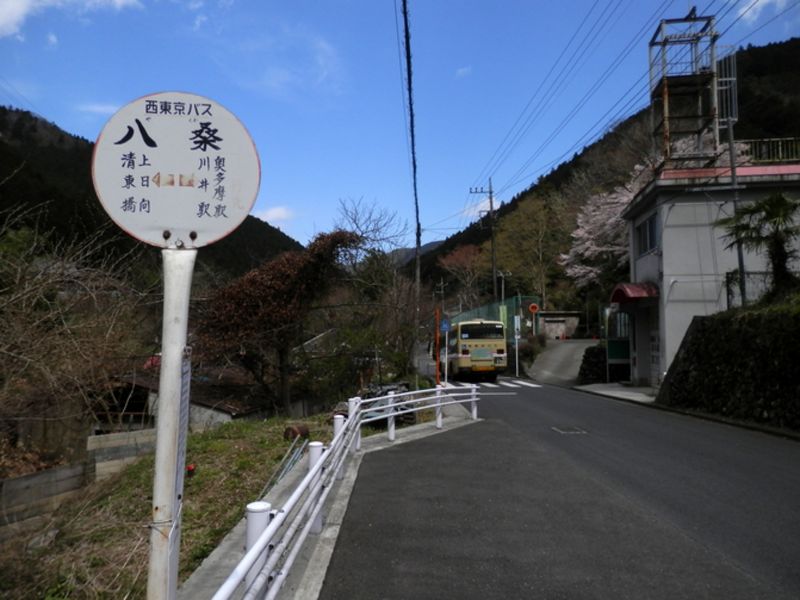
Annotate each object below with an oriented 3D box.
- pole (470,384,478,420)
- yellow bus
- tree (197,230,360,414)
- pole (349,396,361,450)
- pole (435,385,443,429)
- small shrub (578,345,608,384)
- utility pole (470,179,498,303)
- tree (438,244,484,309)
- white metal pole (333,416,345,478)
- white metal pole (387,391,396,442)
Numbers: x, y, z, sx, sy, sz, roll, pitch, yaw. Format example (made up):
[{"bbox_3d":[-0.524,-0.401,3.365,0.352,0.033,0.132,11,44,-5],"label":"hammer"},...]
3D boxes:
[{"bbox_3d":[1.670,2.284,12.900,0.120,0.800,0.120,0,-2,0],"label":"pole"},{"bbox_3d":[3.970,2.680,32.400,2.350,3.050,9.100,0,-3,-1],"label":"yellow bus"},{"bbox_3d":[-3.575,0.662,17.000,4.500,5.200,3.900,0,-2,0],"label":"tree"},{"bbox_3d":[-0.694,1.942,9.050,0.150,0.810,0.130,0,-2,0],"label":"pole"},{"bbox_3d":[0.763,2.093,11.300,0.120,0.830,0.120,0,-2,0],"label":"pole"},{"bbox_3d":[8.205,2.735,24.500,1.200,1.650,1.250,0,-2,0],"label":"small shrub"},{"bbox_3d":[6.326,-2.940,43.000,1.800,12.200,0.500,0,-2,0],"label":"utility pole"},{"bbox_3d":[6.918,-2.194,65.000,5.000,8.000,5.000,0,-2,0],"label":"tree"},{"bbox_3d":[-0.755,1.831,7.150,0.120,0.800,0.120,0,-2,0],"label":"white metal pole"},{"bbox_3d":[-0.136,1.971,9.800,0.120,0.820,0.120,0,-2,0],"label":"white metal pole"}]

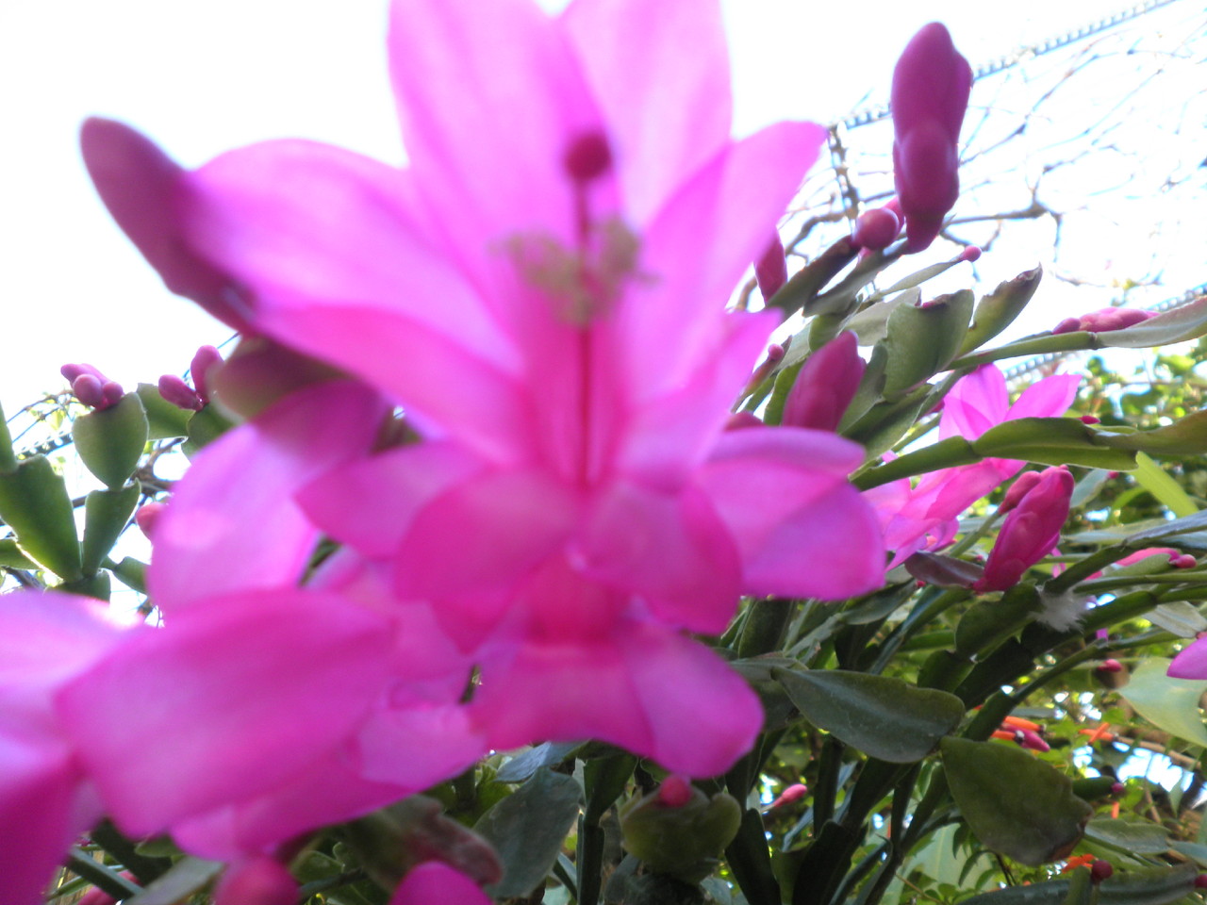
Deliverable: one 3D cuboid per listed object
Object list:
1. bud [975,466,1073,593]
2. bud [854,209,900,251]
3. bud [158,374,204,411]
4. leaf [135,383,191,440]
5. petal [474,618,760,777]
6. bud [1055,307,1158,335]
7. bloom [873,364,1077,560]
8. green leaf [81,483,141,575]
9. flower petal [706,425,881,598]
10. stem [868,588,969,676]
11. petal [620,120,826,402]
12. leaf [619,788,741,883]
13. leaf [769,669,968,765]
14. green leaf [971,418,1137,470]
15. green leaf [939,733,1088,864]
[{"bbox_3d":[0.102,0.019,0.220,0.017,0.035,0.015,35,6,0],"label":"bud"},{"bbox_3d":[0.065,-0.053,0.215,0.010,0.011,0.011,12,26,-4],"label":"bud"},{"bbox_3d":[-0.135,-0.019,0.290,0.015,0.009,0.009,34,0,0],"label":"bud"},{"bbox_3d":[-0.151,-0.014,0.310,0.020,0.022,0.006,-32,-6,5],"label":"leaf"},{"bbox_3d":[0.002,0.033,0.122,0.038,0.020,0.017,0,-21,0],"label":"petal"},{"bbox_3d":[0.154,-0.040,0.280,0.032,0.010,0.010,-12,-11,-9],"label":"bud"},{"bbox_3d":[0.118,0.004,0.290,0.044,0.068,0.045,44,-6,-12],"label":"bloom"},{"bbox_3d":[-0.158,0.025,0.290,0.017,0.029,0.006,14,0,-11],"label":"green leaf"},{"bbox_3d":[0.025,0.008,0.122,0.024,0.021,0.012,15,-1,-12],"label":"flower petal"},{"bbox_3d":[0.096,0.054,0.275,0.042,0.010,0.008,-41,-8,-18],"label":"stem"},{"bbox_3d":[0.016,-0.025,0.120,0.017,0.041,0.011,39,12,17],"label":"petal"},{"bbox_3d":[0.014,0.071,0.168,0.021,0.020,0.009,0,26,0],"label":"leaf"},{"bbox_3d":[0.056,0.056,0.192,0.040,0.019,0.006,18,-23,0],"label":"leaf"},{"bbox_3d":[0.124,-0.003,0.250,0.046,0.013,0.016,5,-15,4],"label":"green leaf"},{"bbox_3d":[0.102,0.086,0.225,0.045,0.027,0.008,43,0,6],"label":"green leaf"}]

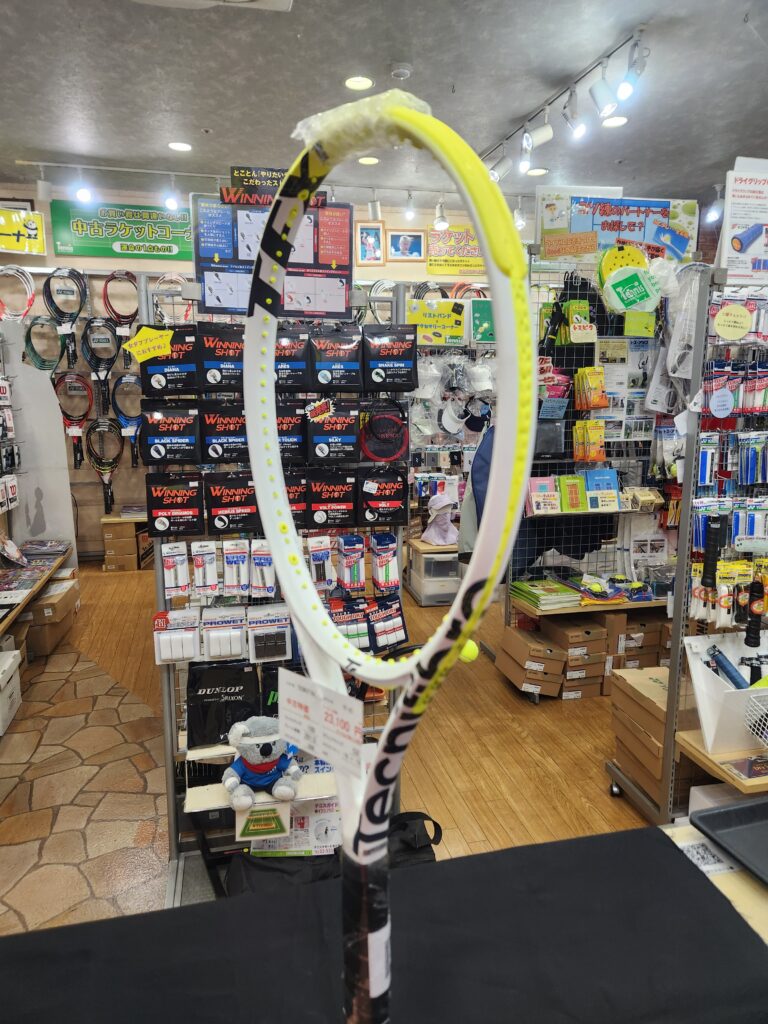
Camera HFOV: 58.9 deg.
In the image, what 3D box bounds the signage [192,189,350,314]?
[{"bbox_3d":[-0.276,-0.636,1.690,0.393,0.283,0.012,-2,10,-12],"label":"signage"}]

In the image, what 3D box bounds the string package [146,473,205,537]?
[{"bbox_3d":[-0.546,-0.021,1.785,0.142,0.164,0.020,-2,10,-13],"label":"string package"}]

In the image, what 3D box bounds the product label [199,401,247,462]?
[{"bbox_3d":[-0.360,-0.183,1.559,0.117,0.143,0.012,-2,11,-13],"label":"product label"}]

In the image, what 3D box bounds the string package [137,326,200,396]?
[{"bbox_3d":[-0.548,-0.388,1.744,0.143,0.170,0.020,-2,11,-13],"label":"string package"}]

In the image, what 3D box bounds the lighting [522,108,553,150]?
[{"bbox_3d":[0.774,-1.928,3.420,0.150,0.190,0.085,-2,10,-12],"label":"lighting"}]

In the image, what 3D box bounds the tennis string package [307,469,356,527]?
[{"bbox_3d":[-0.144,-0.041,1.870,0.142,0.164,0.020,-2,10,-12],"label":"tennis string package"}]

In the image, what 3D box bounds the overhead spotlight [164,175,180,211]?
[{"bbox_3d":[-1.349,-2.036,4.342,0.095,0.213,0.110,-2,11,-13],"label":"overhead spotlight"}]

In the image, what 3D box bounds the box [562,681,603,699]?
[{"bbox_3d":[0.818,0.730,3.059,0.178,0.095,0.295,-2,11,-13],"label":"box"}]

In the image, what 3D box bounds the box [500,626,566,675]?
[{"bbox_3d":[0.761,0.704,3.460,0.209,0.112,0.300,11,7,-15],"label":"box"}]

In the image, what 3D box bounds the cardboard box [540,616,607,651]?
[{"bbox_3d":[0.830,0.534,3.047,0.180,0.108,0.290,-3,10,-17],"label":"cardboard box"}]

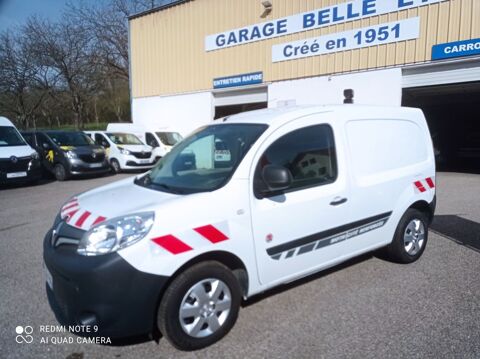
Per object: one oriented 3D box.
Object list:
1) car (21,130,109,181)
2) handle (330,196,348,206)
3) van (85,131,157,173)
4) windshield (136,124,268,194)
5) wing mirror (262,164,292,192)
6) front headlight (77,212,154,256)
[{"bbox_3d":[-7.620,-1.080,16.200,5.050,1.970,1.960,4,8,33],"label":"car"},{"bbox_3d":[0.891,0.185,3.408,0.220,0.055,0.050,-7,8,-36],"label":"handle"},{"bbox_3d":[-6.470,-1.450,19.600,5.050,1.970,1.960,4,9,35],"label":"van"},{"bbox_3d":[-0.450,-0.198,3.500,0.930,0.180,1.420,-49,30,-22],"label":"windshield"},{"bbox_3d":[0.274,-0.003,2.827,0.140,0.215,0.200,-7,8,-36],"label":"wing mirror"},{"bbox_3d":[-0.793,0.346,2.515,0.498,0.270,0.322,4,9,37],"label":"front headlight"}]

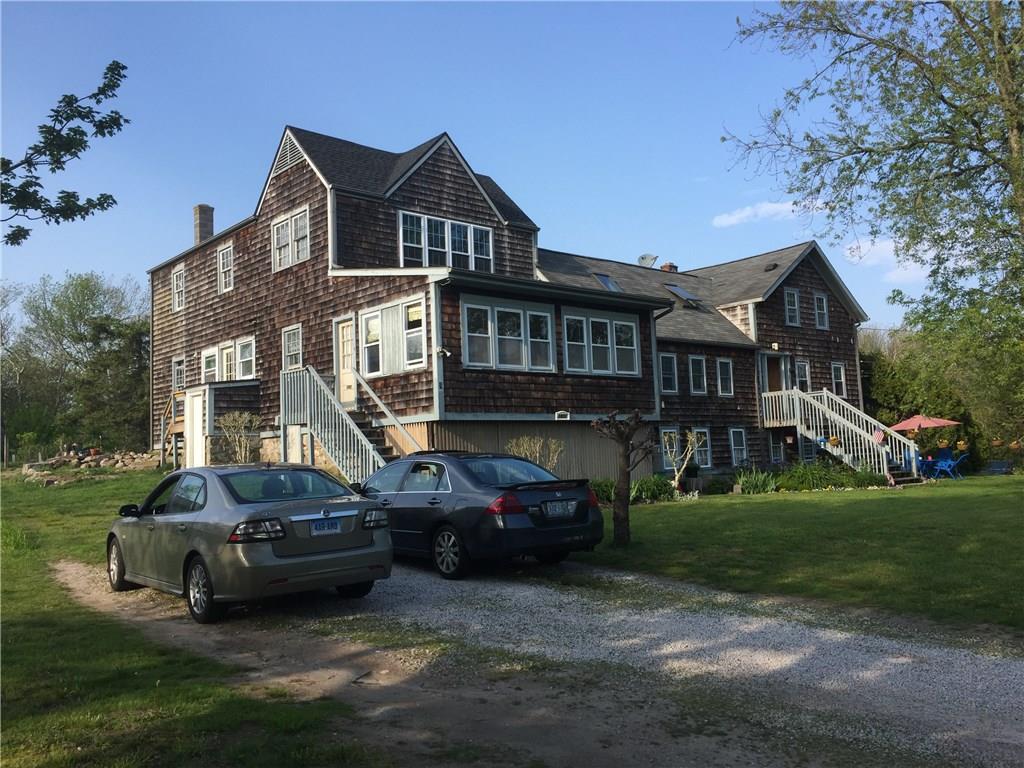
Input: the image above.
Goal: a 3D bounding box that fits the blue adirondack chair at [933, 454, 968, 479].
[{"bbox_3d":[14.328,2.702,28.000,0.970,0.820,0.720,-5,-5,26],"label":"blue adirondack chair"}]

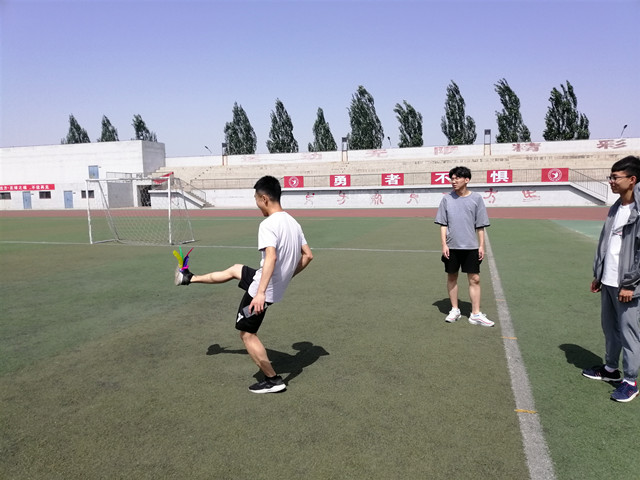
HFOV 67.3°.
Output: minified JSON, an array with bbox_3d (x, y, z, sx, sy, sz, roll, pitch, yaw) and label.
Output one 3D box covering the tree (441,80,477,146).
[{"bbox_3d":[14.793,-10.506,51.101,3.606,12.534,3.606,1,6,18],"label":"tree"}]

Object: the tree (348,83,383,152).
[{"bbox_3d":[6.023,-12.128,61.762,4.900,15.054,4.900,1,6,18],"label":"tree"}]

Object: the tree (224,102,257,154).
[{"bbox_3d":[-10.859,-11.963,67.223,4.800,14.209,4.800,1,6,18],"label":"tree"}]

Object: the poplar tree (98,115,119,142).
[{"bbox_3d":[-28.458,-10.848,64.923,3.603,11.788,3.603,1,6,18],"label":"poplar tree"}]

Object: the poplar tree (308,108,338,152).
[{"bbox_3d":[0.343,-9.812,55.811,3.629,10.657,3.629,1,6,18],"label":"poplar tree"}]

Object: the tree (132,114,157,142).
[{"bbox_3d":[-25.901,-11.848,72.086,4.600,13.522,4.600,1,6,18],"label":"tree"}]

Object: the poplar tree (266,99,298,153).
[{"bbox_3d":[-4.381,-10.621,57.233,4.076,12.129,4.076,1,6,18],"label":"poplar tree"}]

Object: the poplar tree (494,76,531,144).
[{"bbox_3d":[22.496,-11.542,56.510,4.600,14.376,4.600,1,6,18],"label":"poplar tree"}]

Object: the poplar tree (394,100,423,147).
[{"bbox_3d":[11.111,-10.902,60.246,4.100,12.745,4.100,1,6,18],"label":"poplar tree"}]

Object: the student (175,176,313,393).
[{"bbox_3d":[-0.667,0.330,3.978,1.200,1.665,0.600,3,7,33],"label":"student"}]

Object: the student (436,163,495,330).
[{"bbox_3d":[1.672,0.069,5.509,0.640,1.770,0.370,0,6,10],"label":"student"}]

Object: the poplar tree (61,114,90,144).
[{"bbox_3d":[-37.671,-12.456,75.820,5.000,14.386,5.000,1,6,18],"label":"poplar tree"}]

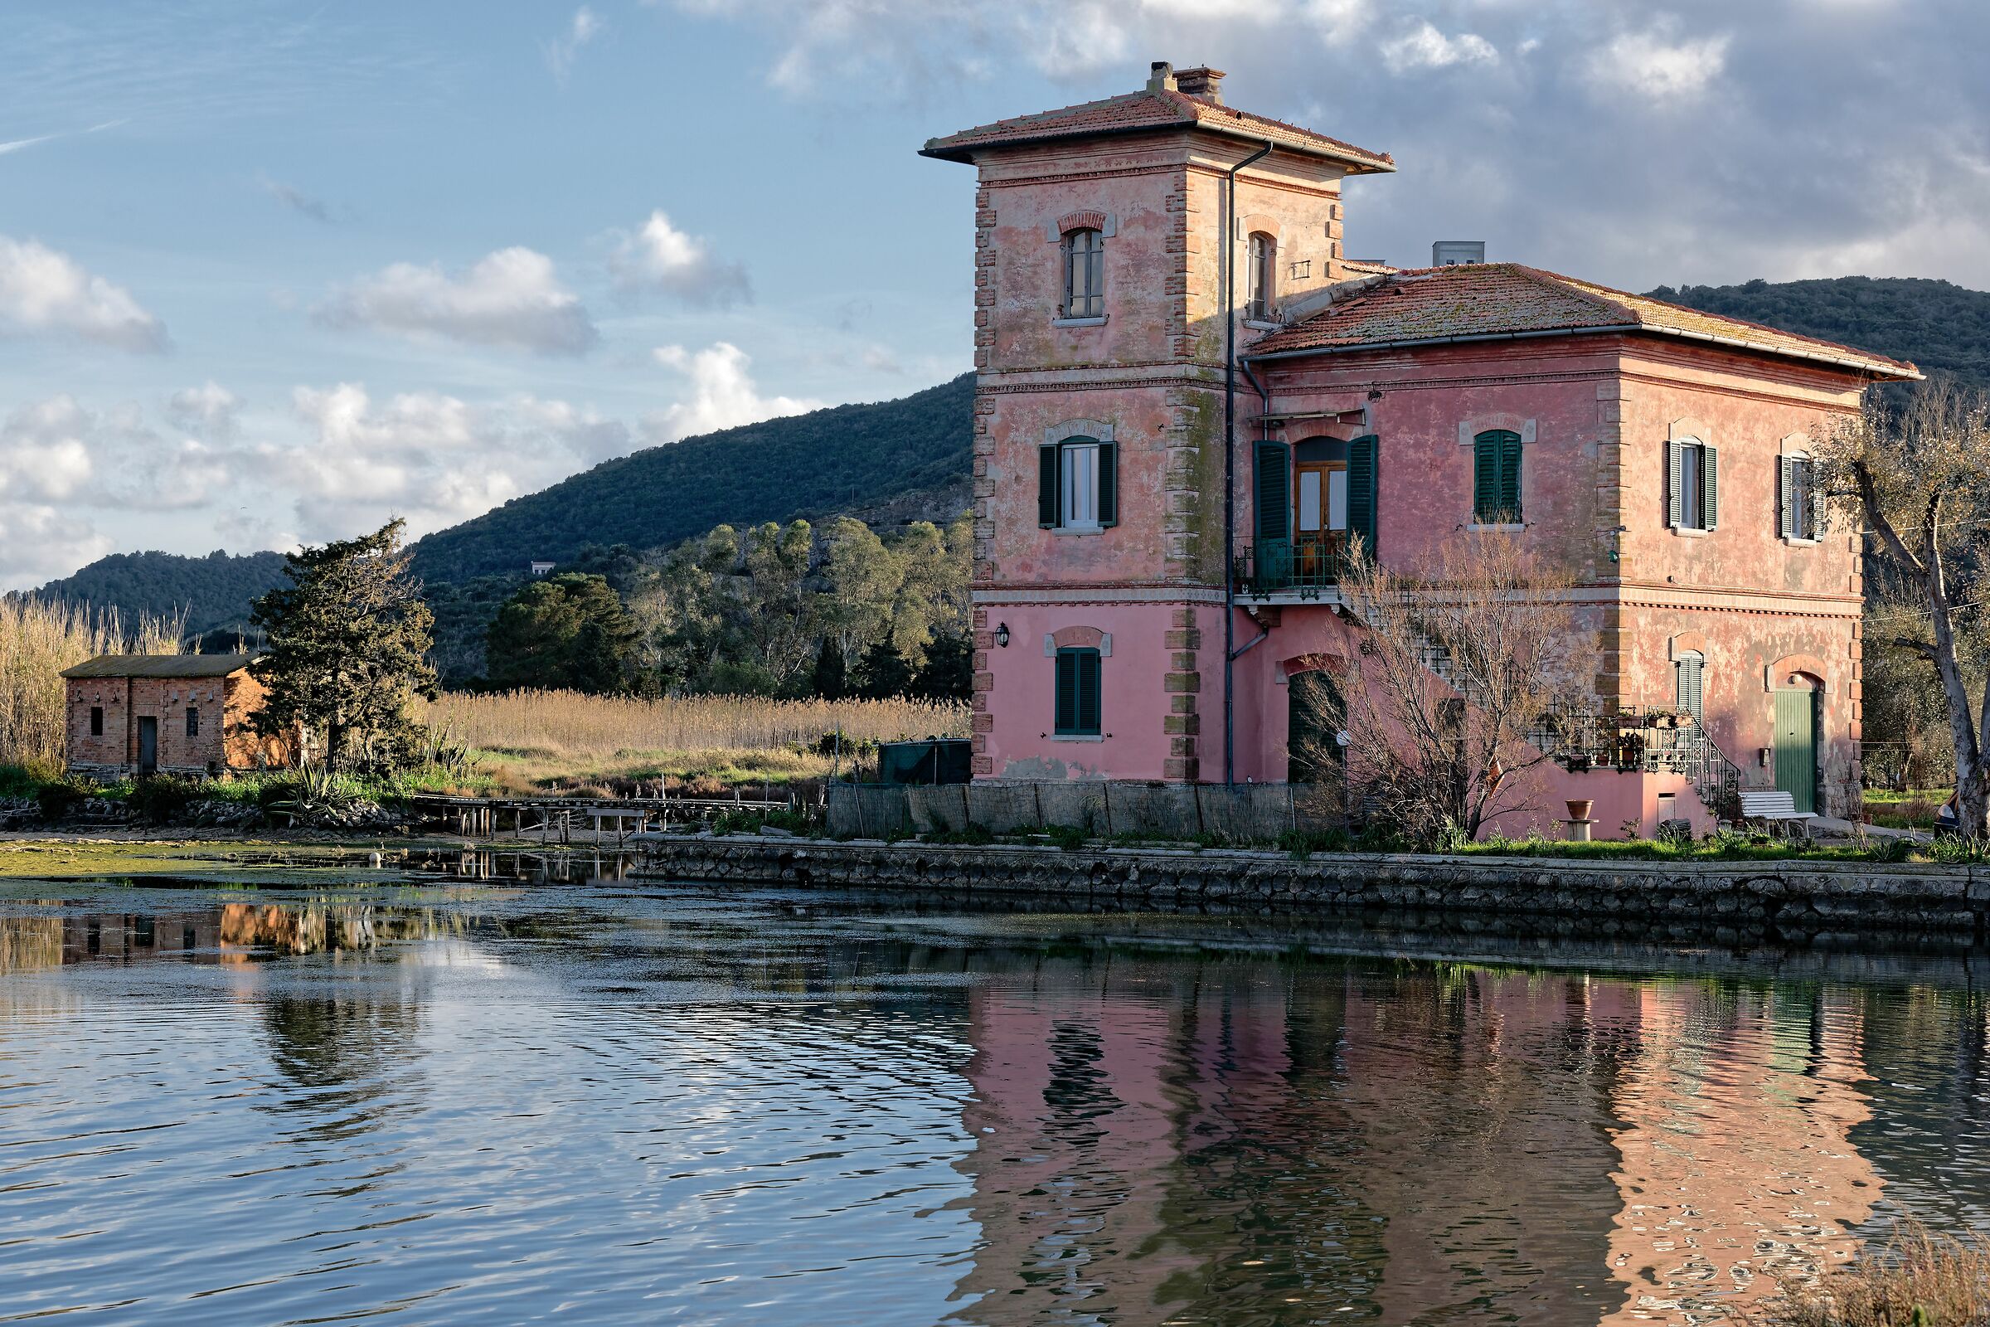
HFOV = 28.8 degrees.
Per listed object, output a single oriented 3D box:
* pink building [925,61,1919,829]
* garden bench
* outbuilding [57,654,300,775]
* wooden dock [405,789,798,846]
[{"bbox_3d":[8.923,-4.349,78.521,14.740,15.438,15.087,0,-1,37],"label":"pink building"},{"bbox_3d":[14.843,2.902,73.349,0.620,0.860,1.950,0,-1,39],"label":"garden bench"},{"bbox_3d":[-20.893,1.423,99.643,6.764,3.287,2.889,0,-1,40],"label":"outbuilding"},{"bbox_3d":[-9.172,3.606,89.262,9.600,1.080,2.100,0,-1,28],"label":"wooden dock"}]

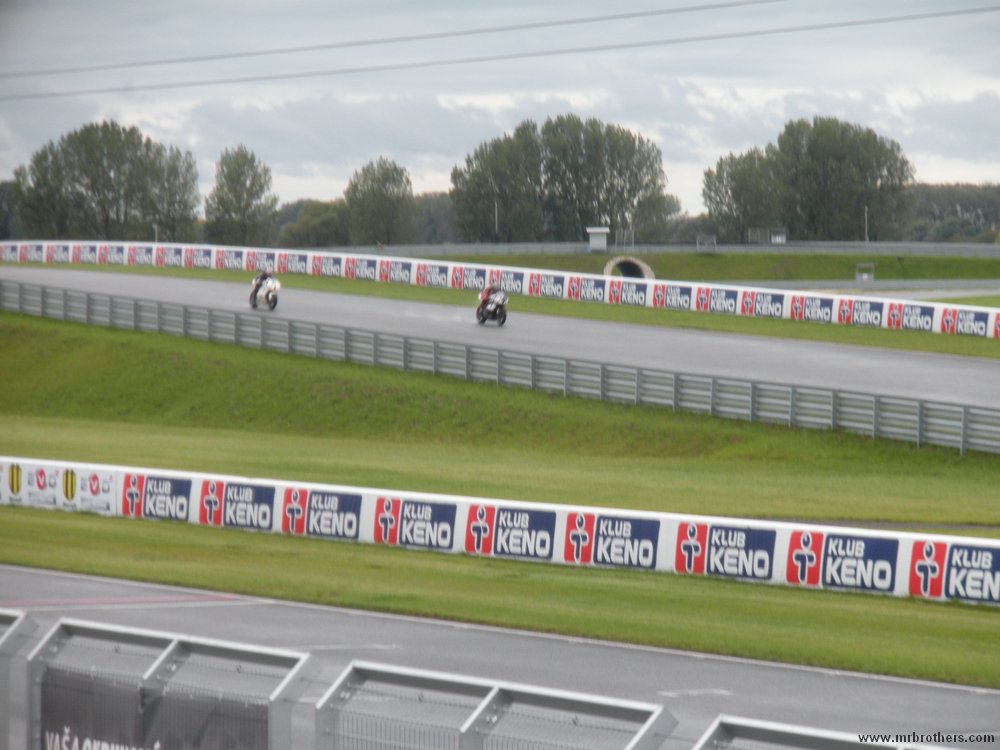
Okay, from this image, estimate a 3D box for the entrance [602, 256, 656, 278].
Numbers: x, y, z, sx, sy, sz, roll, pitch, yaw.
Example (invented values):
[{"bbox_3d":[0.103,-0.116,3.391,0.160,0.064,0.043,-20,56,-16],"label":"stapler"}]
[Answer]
[{"bbox_3d":[12.160,-9.390,472.000,4.840,3.470,2.600,0,2,-5],"label":"entrance"}]

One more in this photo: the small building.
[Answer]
[{"bbox_3d":[9.490,-13.050,485.000,2.250,2.490,2.200,0,2,-2],"label":"small building"}]

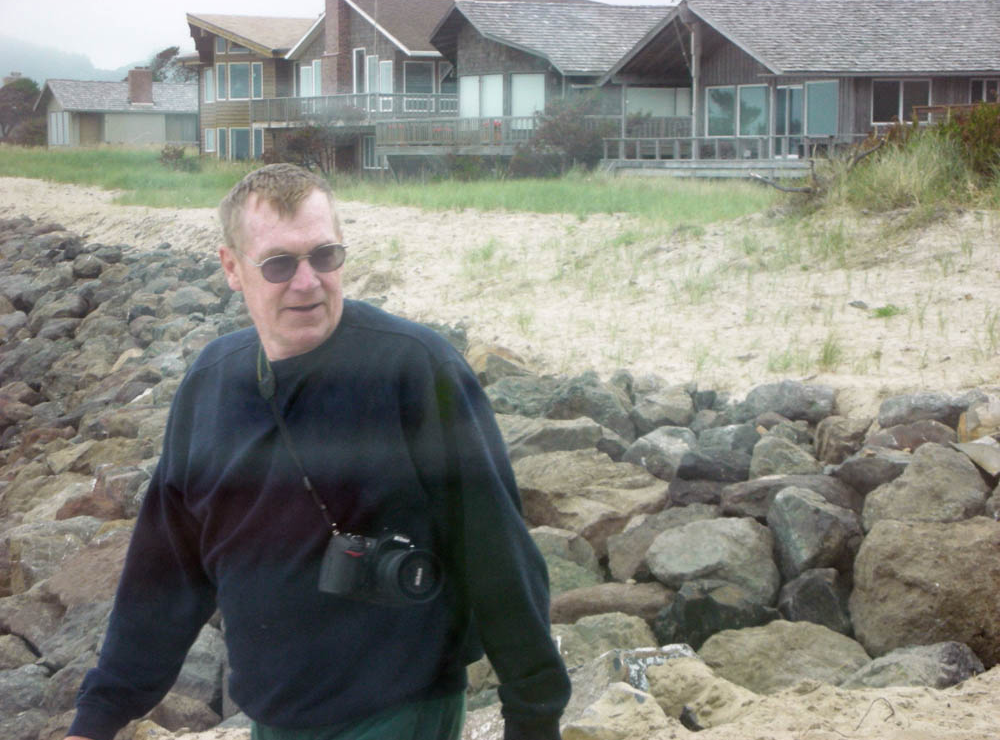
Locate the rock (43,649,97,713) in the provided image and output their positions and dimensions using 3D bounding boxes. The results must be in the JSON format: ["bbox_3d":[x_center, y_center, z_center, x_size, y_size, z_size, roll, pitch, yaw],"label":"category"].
[{"bbox_3d":[-1.582,1.150,11.200,0.250,0.240,0.240,0,4,0],"label":"rock"}]

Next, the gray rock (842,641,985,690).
[{"bbox_3d":[1.391,1.004,10.200,0.470,0.210,0.400,0,4,0],"label":"gray rock"}]

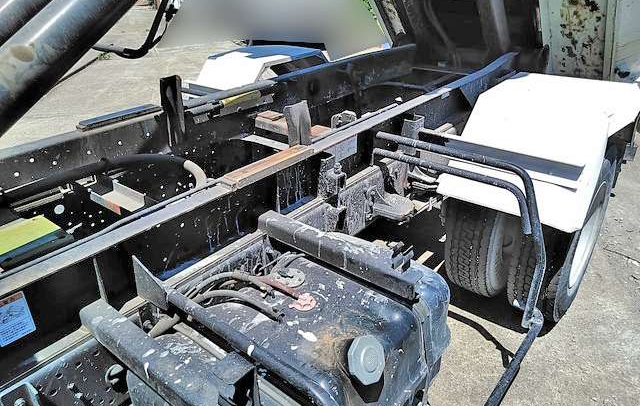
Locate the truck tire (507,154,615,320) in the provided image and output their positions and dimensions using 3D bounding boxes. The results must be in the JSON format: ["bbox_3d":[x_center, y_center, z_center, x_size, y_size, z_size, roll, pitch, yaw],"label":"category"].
[{"bbox_3d":[1.000,0.115,2.043,0.197,0.740,0.740,20,34,34],"label":"truck tire"}]

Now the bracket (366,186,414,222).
[{"bbox_3d":[0.249,0.005,1.700,0.115,0.115,0.152,20,34,34],"label":"bracket"}]

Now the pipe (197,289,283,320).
[{"bbox_3d":[-0.171,0.211,1.067,0.205,0.044,0.034,7,28,13],"label":"pipe"}]

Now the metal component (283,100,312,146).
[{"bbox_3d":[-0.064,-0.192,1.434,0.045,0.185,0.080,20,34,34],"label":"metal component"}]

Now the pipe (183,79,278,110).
[{"bbox_3d":[-0.331,-0.429,1.921,0.036,0.036,0.470,20,34,34],"label":"pipe"}]

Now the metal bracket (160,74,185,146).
[{"bbox_3d":[-0.505,-0.321,1.738,0.045,0.235,0.075,20,34,34],"label":"metal bracket"}]

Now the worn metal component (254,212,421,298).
[{"bbox_3d":[0.030,0.099,1.141,0.440,0.054,0.065,20,34,34],"label":"worn metal component"}]

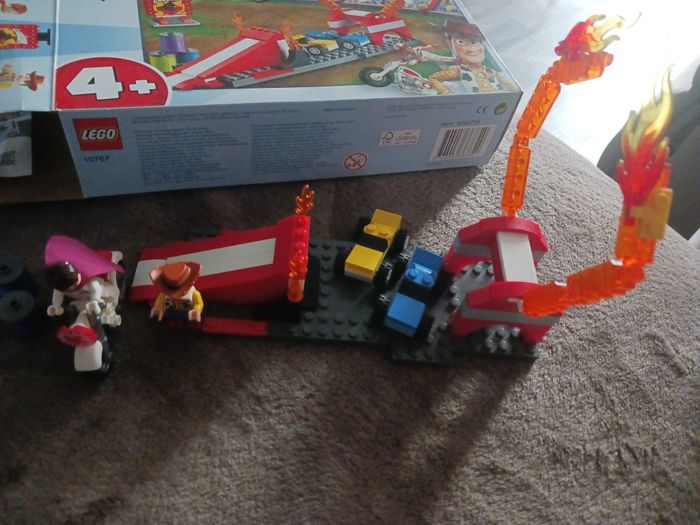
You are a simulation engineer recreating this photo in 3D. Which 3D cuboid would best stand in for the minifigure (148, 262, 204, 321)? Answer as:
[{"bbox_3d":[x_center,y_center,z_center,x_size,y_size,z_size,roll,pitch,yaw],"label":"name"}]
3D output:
[{"bbox_3d":[-0.080,0.016,0.253,0.023,0.045,0.021,1,54,-11],"label":"minifigure"}]

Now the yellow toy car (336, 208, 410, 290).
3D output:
[{"bbox_3d":[0.013,-0.009,0.311,0.029,0.018,0.049,23,47,5],"label":"yellow toy car"}]

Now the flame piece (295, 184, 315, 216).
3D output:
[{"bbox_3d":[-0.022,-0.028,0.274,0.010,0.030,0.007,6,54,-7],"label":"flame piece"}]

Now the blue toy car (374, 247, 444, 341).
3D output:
[{"bbox_3d":[0.034,0.015,0.292,0.029,0.018,0.049,23,53,6],"label":"blue toy car"}]

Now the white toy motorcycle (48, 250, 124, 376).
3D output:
[{"bbox_3d":[-0.118,0.020,0.250,0.027,0.043,0.059,2,54,-10],"label":"white toy motorcycle"}]

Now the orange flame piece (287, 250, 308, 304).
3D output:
[{"bbox_3d":[-0.024,0.008,0.257,0.009,0.042,0.008,6,54,-7],"label":"orange flame piece"}]

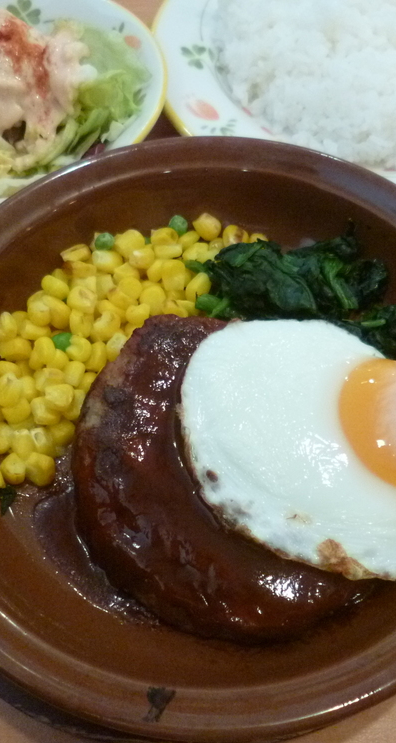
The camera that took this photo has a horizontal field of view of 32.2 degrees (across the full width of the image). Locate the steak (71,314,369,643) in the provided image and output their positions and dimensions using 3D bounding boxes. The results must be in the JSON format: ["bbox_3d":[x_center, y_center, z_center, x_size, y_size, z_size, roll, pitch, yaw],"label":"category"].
[{"bbox_3d":[0.012,0.031,0.246,0.108,0.023,0.122,-27,64,-14],"label":"steak"}]

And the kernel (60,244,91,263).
[{"bbox_3d":[-0.050,-0.048,0.278,0.012,0.007,0.007,-20,83,-8],"label":"kernel"}]

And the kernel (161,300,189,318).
[{"bbox_3d":[-0.009,-0.024,0.275,0.012,0.007,0.008,31,66,16],"label":"kernel"}]

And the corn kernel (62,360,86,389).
[{"bbox_3d":[-0.044,0.001,0.245,0.006,0.008,0.009,22,75,1],"label":"corn kernel"}]

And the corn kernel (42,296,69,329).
[{"bbox_3d":[-0.052,-0.022,0.254,0.009,0.008,0.013,-35,68,-17],"label":"corn kernel"}]

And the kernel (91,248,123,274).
[{"bbox_3d":[-0.035,-0.043,0.266,0.011,0.008,0.008,16,65,6],"label":"kernel"}]

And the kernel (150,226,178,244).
[{"bbox_3d":[-0.013,-0.053,0.271,0.010,0.007,0.009,0,62,0],"label":"kernel"}]

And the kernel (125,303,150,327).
[{"bbox_3d":[-0.022,-0.020,0.245,0.009,0.007,0.008,-11,64,-7],"label":"kernel"}]

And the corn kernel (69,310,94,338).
[{"bbox_3d":[-0.044,-0.017,0.255,0.008,0.007,0.011,-12,63,-6],"label":"corn kernel"}]

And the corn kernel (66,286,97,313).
[{"bbox_3d":[-0.043,-0.027,0.255,0.011,0.007,0.010,15,63,8],"label":"corn kernel"}]

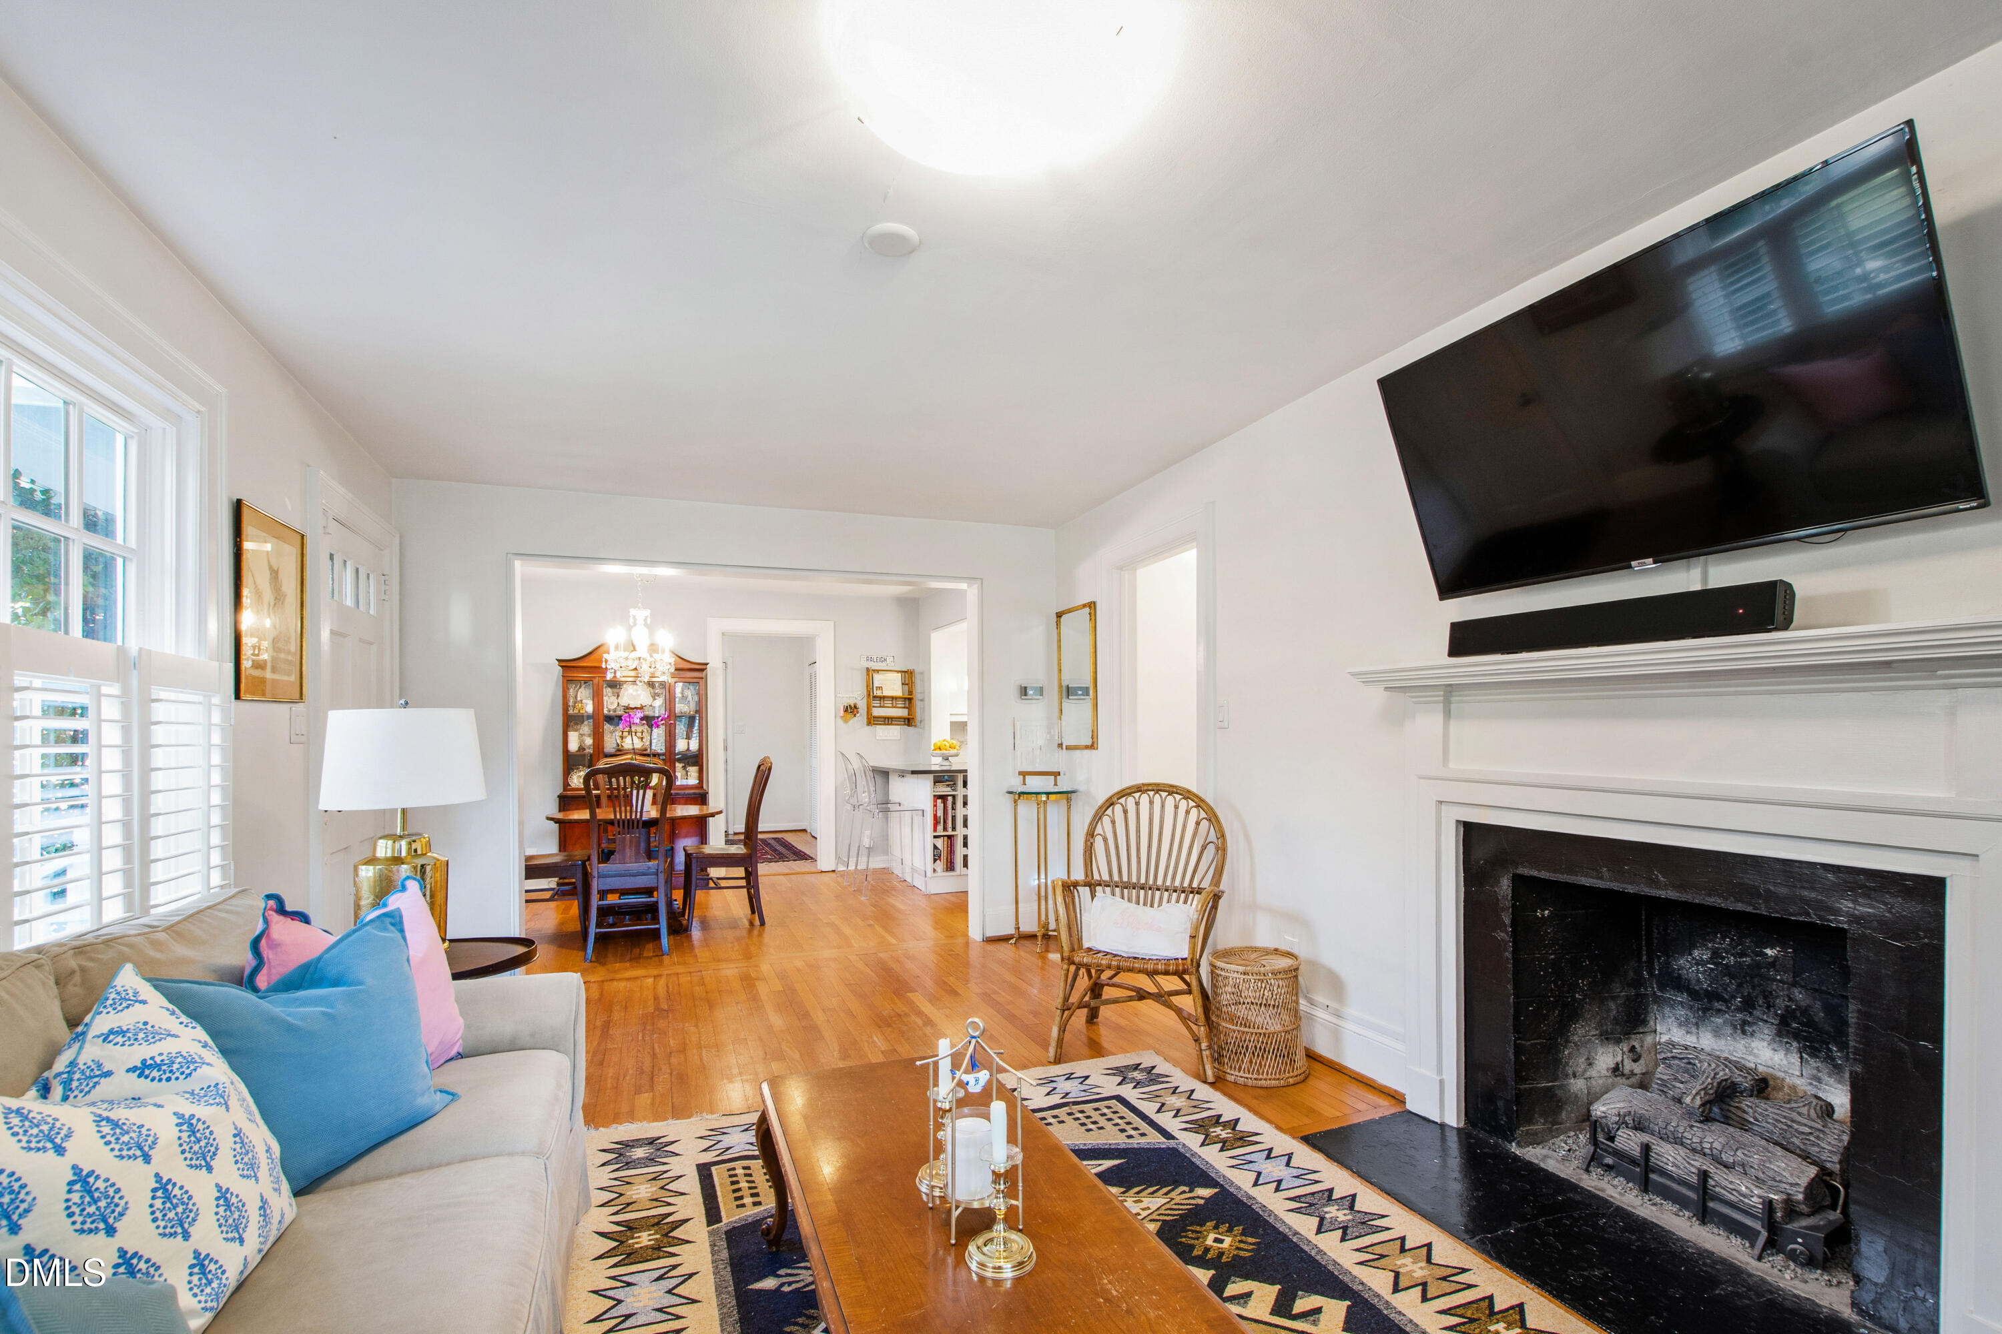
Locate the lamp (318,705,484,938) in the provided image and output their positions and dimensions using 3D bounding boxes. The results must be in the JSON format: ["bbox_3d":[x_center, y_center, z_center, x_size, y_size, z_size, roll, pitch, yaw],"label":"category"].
[{"bbox_3d":[-1.700,0.475,2.370,0.400,0.710,0.400,1,-4,-21],"label":"lamp"}]

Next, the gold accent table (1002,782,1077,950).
[{"bbox_3d":[0.229,1.152,4.760,0.400,0.880,0.400,0,-3,0],"label":"gold accent table"}]

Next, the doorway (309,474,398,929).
[{"bbox_3d":[-2.665,0.410,3.370,0.130,2.150,1.100,1,-3,-23],"label":"doorway"}]

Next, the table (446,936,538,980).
[{"bbox_3d":[-1.600,1.120,2.390,0.470,0.600,0.470,1,-4,-21],"label":"table"}]

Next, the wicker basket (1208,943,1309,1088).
[{"bbox_3d":[0.944,1.272,3.060,0.350,0.400,0.350,0,-3,0],"label":"wicker basket"}]

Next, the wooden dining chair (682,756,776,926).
[{"bbox_3d":[-1.745,1.106,5.300,0.500,1.030,0.460,1,-3,-22],"label":"wooden dining chair"}]

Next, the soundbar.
[{"bbox_3d":[1.551,-0.111,2.176,0.085,0.108,0.800,1,-3,-23],"label":"soundbar"}]

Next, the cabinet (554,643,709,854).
[{"bbox_3d":[-2.800,0.755,6.400,1.060,1.880,0.390,1,-3,-22],"label":"cabinet"}]

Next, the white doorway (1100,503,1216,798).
[{"bbox_3d":[0.820,0.410,4.200,0.140,2.180,1.020,1,-3,-23],"label":"white doorway"}]

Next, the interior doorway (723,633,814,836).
[{"bbox_3d":[-1.965,0.720,7.020,0.820,2.020,0.130,1,-3,-22],"label":"interior doorway"}]

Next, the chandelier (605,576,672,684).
[{"bbox_3d":[-2.300,-0.240,5.300,0.420,0.710,0.420,1,-4,-21],"label":"chandelier"}]

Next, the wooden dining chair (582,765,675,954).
[{"bbox_3d":[-2.110,1.075,4.760,0.480,1.030,0.540,1,-4,-21],"label":"wooden dining chair"}]

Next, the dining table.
[{"bbox_3d":[-2.170,1.236,5.030,1.020,0.730,0.860,1,-3,-22],"label":"dining table"}]

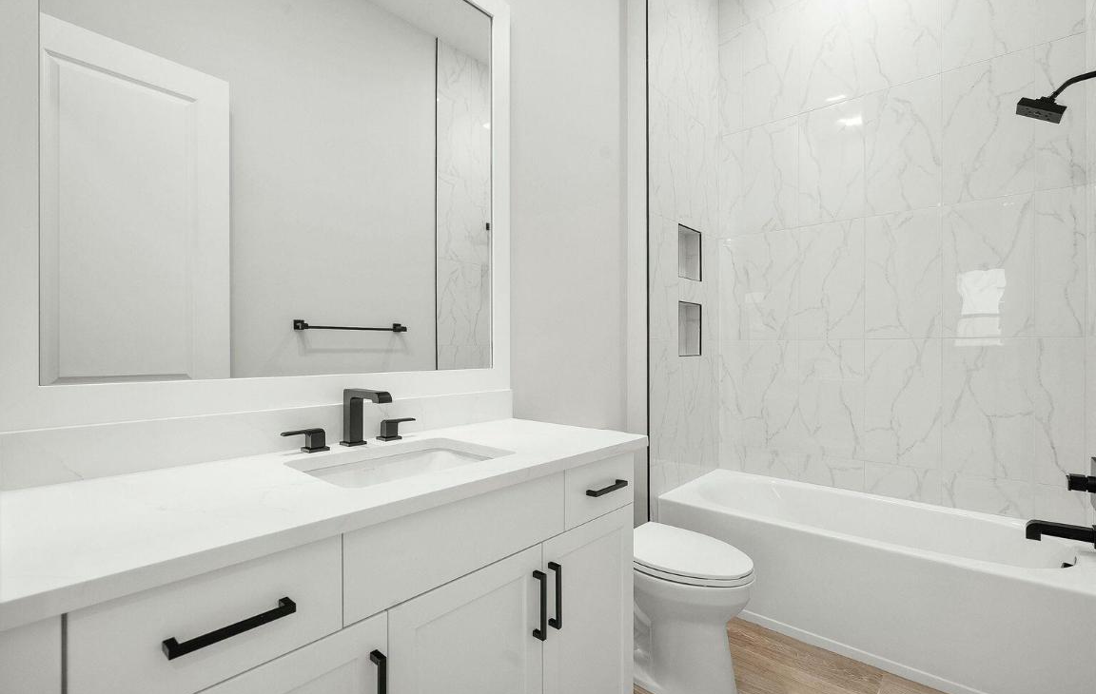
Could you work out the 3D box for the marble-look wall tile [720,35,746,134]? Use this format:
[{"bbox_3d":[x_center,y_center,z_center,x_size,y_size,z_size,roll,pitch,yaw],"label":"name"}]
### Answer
[{"bbox_3d":[1.088,-1.567,2.895,0.139,0.611,0.010,0,0,42],"label":"marble-look wall tile"}]

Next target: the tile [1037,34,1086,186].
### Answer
[{"bbox_3d":[2.099,-0.958,2.001,0.145,0.610,0.010,0,0,41],"label":"tile"}]

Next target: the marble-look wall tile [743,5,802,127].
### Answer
[{"bbox_3d":[1.255,-1.567,2.749,0.300,0.610,0.010,0,0,41],"label":"marble-look wall tile"}]

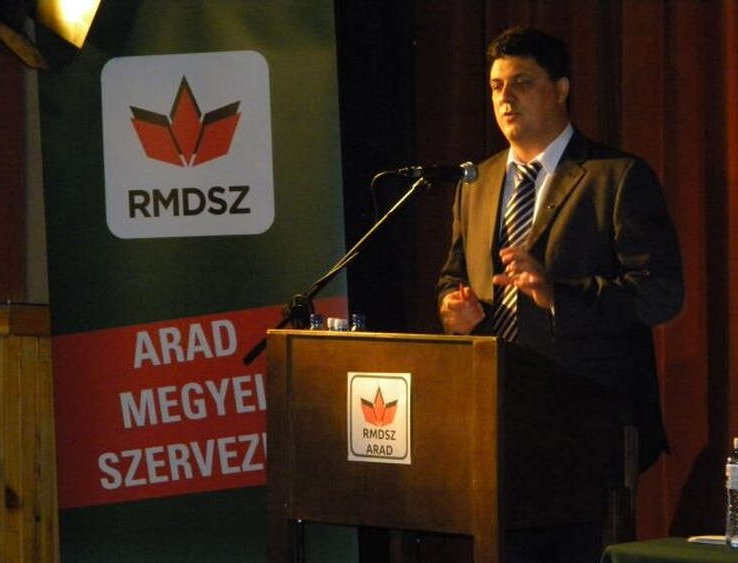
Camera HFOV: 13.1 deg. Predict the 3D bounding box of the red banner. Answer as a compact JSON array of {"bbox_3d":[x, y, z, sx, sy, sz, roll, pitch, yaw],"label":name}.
[{"bbox_3d":[-0.456,0.332,8.704,0.866,0.561,0.020,-2,0,17],"label":"red banner"}]

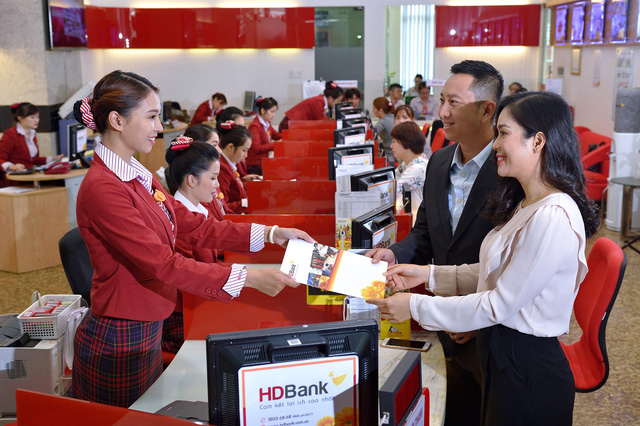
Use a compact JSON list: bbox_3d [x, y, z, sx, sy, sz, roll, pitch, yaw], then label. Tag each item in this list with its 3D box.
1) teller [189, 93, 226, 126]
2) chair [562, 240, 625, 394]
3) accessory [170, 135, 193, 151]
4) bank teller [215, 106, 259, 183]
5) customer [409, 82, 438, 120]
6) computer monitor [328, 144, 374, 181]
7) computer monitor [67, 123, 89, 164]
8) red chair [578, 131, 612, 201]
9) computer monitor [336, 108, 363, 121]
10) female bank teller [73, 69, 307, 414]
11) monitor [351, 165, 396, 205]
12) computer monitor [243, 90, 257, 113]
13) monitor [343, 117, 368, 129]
[{"bbox_3d":[-1.500,-1.038,12.112,0.720,1.170,0.500,5,11,25],"label":"teller"},{"bbox_3d":[0.850,0.577,3.575,0.600,0.970,0.560,1,11,3],"label":"chair"},{"bbox_3d":[-0.499,-0.252,3.200,0.075,0.058,0.085,-11,11,-10],"label":"accessory"},{"bbox_3d":[-0.600,-0.172,7.034,0.720,1.290,0.500,2,11,12],"label":"bank teller"},{"bbox_3d":[1.350,-1.094,11.654,0.460,1.180,0.680,1,11,7],"label":"customer"},{"bbox_3d":[0.205,-0.225,5.601,0.380,0.390,0.190,-9,13,-39],"label":"computer monitor"},{"bbox_3d":[-1.875,-0.519,6.897,0.190,0.360,0.370,2,11,11],"label":"computer monitor"},{"bbox_3d":[2.720,-0.416,9.582,0.780,0.870,0.820,-6,12,-28],"label":"red chair"},{"bbox_3d":[0.315,-0.851,9.014,0.190,0.390,0.380,9,13,39],"label":"computer monitor"},{"bbox_3d":[-0.370,0.429,2.651,0.680,1.690,0.500,2,11,13],"label":"female bank teller"},{"bbox_3d":[0.280,-0.019,4.480,0.190,0.390,0.380,8,13,37],"label":"monitor"},{"bbox_3d":[-0.930,-1.437,11.690,0.190,0.350,0.350,-5,12,-25],"label":"computer monitor"},{"bbox_3d":[0.275,-0.549,6.942,0.190,0.380,0.370,9,14,40],"label":"monitor"}]

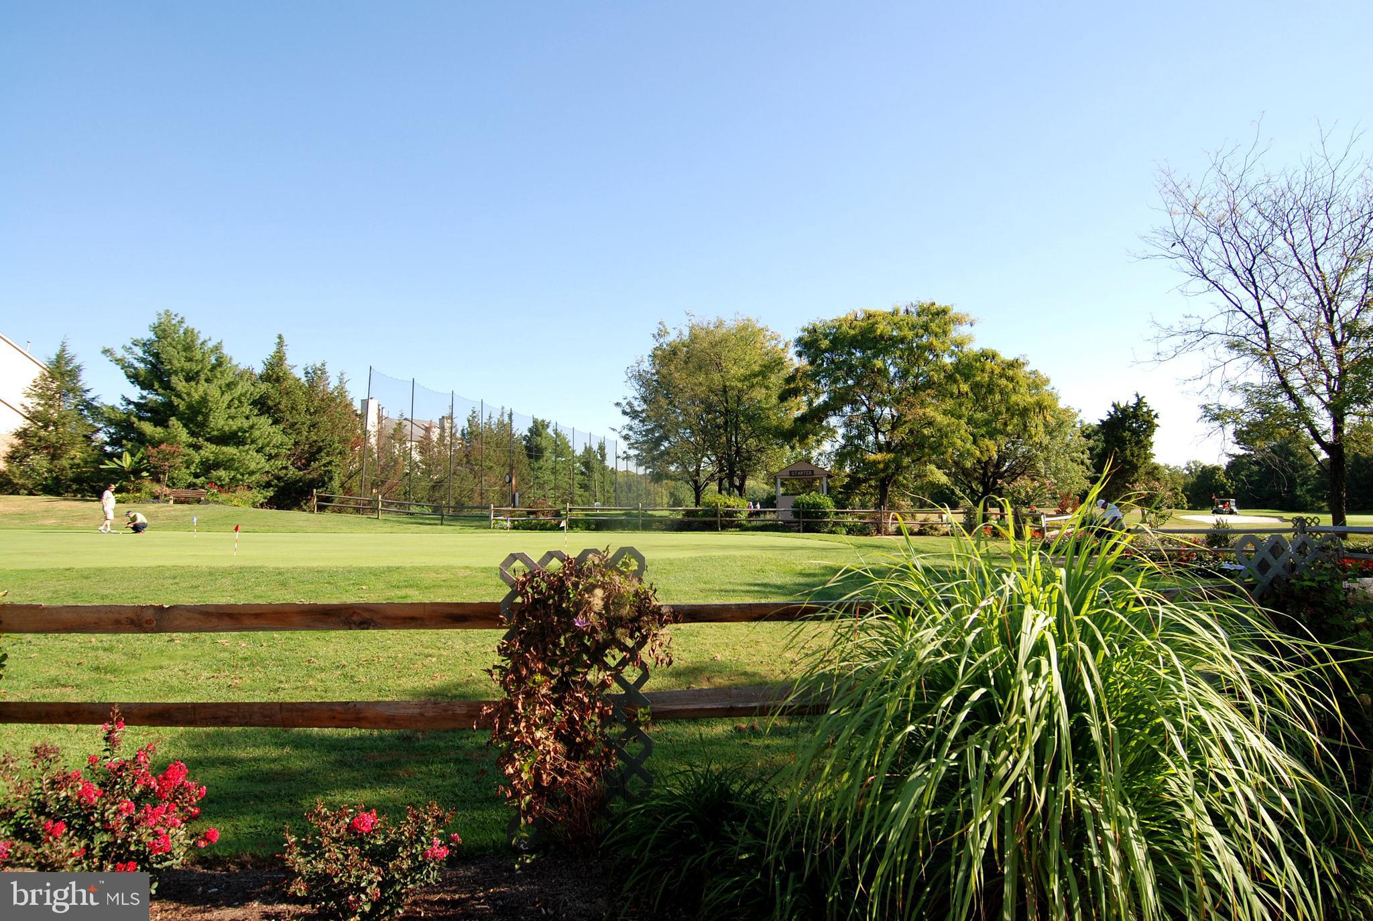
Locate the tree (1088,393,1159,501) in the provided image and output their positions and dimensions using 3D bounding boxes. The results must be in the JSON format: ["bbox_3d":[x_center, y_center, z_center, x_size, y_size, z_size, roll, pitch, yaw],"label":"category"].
[{"bbox_3d":[35.410,-0.780,65.000,5.740,9.380,5.160,0,-2,0],"label":"tree"}]

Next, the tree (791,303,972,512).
[{"bbox_3d":[8.660,-2.060,35.500,7.970,9.820,7.570,0,-2,0],"label":"tree"}]

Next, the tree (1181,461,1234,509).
[{"bbox_3d":[79.190,3.830,122.000,8.810,7.330,7.930,0,-2,0],"label":"tree"}]

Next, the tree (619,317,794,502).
[{"bbox_3d":[1.230,-2.490,46.000,10.150,11.490,9.130,0,-2,0],"label":"tree"}]

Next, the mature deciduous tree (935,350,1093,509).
[{"bbox_3d":[15.440,-1.140,38.000,6.960,8.170,6.610,0,-2,0],"label":"mature deciduous tree"}]

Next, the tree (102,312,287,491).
[{"bbox_3d":[-25.860,-2.860,42.000,9.320,9.880,8.390,0,-2,0],"label":"tree"}]

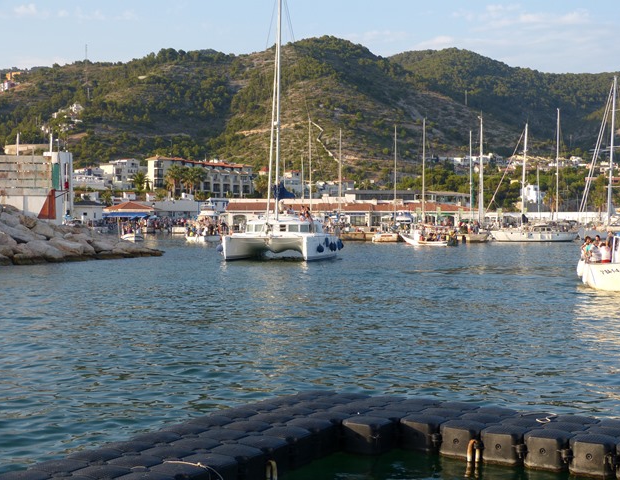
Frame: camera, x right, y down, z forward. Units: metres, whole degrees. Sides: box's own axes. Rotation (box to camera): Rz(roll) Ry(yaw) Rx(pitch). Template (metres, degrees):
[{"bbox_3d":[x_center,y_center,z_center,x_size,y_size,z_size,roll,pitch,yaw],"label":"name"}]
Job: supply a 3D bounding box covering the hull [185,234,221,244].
[{"bbox_3d":[-13.889,-0.115,142.000,2.200,1.000,5.600,-1,1,-38],"label":"hull"}]

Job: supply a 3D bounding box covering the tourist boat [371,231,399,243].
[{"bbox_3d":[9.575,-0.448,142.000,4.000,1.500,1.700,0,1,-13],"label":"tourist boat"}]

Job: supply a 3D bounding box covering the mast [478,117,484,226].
[{"bbox_3d":[22.559,-9.016,146.000,0.280,15.300,0.280,0,1,0],"label":"mast"}]

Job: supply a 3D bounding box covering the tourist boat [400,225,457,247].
[{"bbox_3d":[12.979,-0.493,121.500,6.100,2.350,2.100,0,1,18],"label":"tourist boat"}]

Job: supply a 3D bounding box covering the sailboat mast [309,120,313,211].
[{"bbox_3d":[0.108,-8.857,150.000,0.240,14.600,0.240,0,1,0],"label":"sailboat mast"}]

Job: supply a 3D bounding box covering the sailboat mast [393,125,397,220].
[{"bbox_3d":[11.431,-8.664,149.000,0.230,13.600,0.230,0,1,0],"label":"sailboat mast"}]

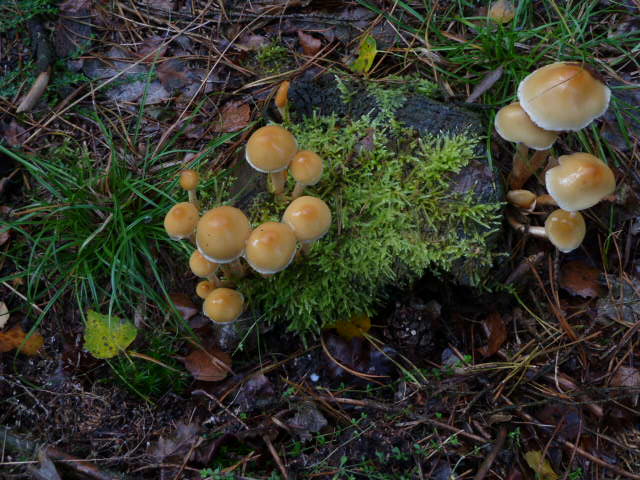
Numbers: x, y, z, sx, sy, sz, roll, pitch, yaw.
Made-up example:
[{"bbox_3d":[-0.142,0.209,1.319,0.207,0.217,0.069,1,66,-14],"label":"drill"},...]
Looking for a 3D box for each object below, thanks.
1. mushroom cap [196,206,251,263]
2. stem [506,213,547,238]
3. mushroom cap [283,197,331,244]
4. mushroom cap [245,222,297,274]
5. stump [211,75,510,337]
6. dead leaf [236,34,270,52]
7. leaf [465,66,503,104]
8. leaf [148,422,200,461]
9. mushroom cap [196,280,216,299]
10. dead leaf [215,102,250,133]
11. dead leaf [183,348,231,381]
[{"bbox_3d":[-0.072,-0.005,0.553,0.040,0.025,0.040,2,58,-2],"label":"mushroom cap"},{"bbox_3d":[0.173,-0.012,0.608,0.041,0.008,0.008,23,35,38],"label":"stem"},{"bbox_3d":[-0.009,-0.016,0.562,0.038,0.023,0.038,2,58,-3],"label":"mushroom cap"},{"bbox_3d":[-0.034,0.002,0.500,0.036,0.022,0.036,0,57,0],"label":"mushroom cap"},{"bbox_3d":[0.030,-0.031,0.577,0.209,0.070,0.201,0,57,0],"label":"stump"},{"bbox_3d":[-0.064,-0.183,0.688,0.031,0.008,0.020,0,57,0],"label":"dead leaf"},{"bbox_3d":[0.144,-0.137,0.649,0.010,0.007,0.043,34,63,20],"label":"leaf"},{"bbox_3d":[-0.108,0.149,0.549,0.043,0.008,0.026,-29,62,-17],"label":"leaf"},{"bbox_3d":[-0.080,0.033,0.517,0.014,0.010,0.014,0,57,0],"label":"mushroom cap"},{"bbox_3d":[-0.075,-0.105,0.636,0.031,0.009,0.029,0,57,0],"label":"dead leaf"},{"bbox_3d":[-0.090,0.099,0.587,0.037,0.007,0.027,8,58,5],"label":"dead leaf"}]

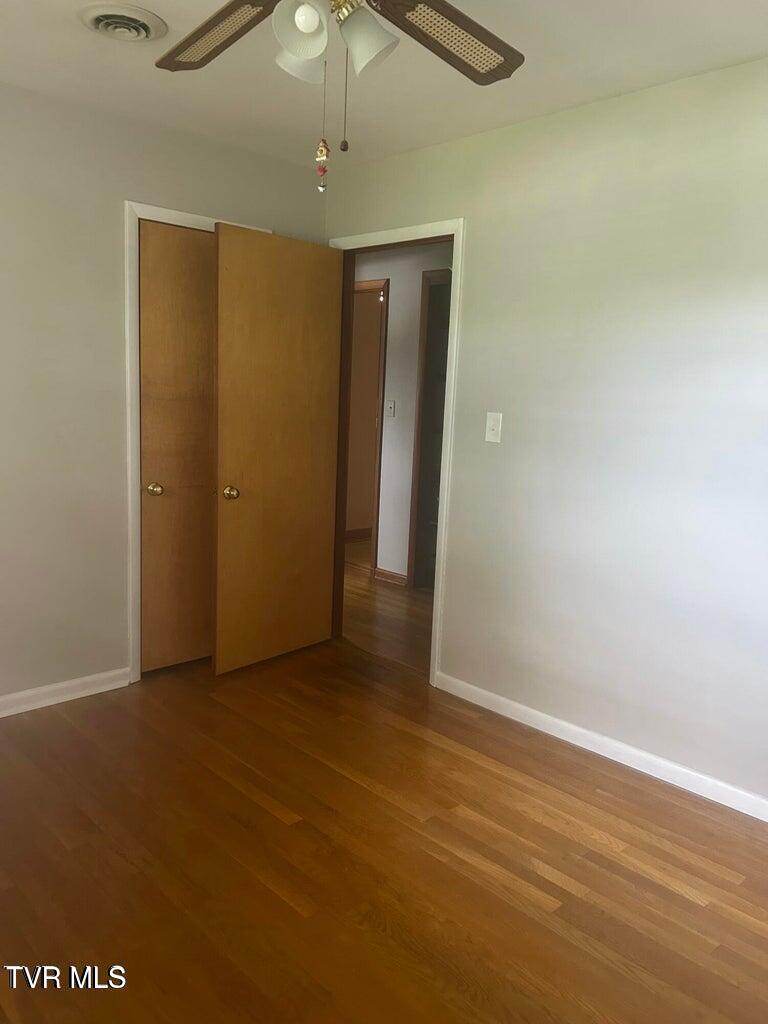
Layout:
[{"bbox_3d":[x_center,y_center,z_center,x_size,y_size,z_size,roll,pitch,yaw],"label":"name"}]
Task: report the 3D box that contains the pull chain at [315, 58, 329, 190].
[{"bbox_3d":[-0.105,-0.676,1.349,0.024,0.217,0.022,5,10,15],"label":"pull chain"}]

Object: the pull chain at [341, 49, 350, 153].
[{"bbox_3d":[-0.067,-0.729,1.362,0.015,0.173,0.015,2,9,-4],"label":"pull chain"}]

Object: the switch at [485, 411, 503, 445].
[{"bbox_3d":[0.458,-0.355,3.237,0.018,0.117,0.073,-6,13,-43],"label":"switch"}]

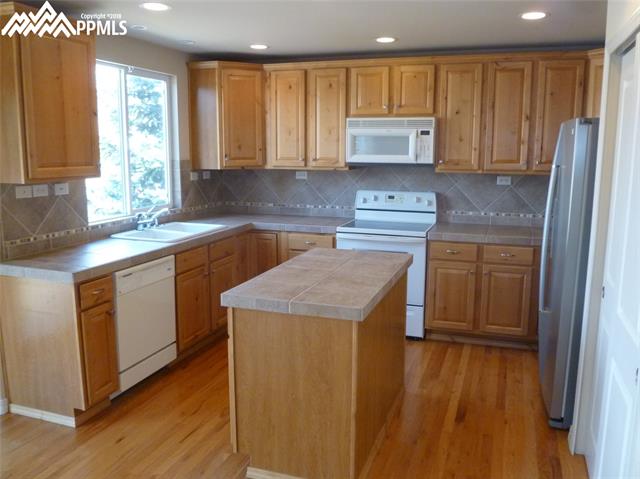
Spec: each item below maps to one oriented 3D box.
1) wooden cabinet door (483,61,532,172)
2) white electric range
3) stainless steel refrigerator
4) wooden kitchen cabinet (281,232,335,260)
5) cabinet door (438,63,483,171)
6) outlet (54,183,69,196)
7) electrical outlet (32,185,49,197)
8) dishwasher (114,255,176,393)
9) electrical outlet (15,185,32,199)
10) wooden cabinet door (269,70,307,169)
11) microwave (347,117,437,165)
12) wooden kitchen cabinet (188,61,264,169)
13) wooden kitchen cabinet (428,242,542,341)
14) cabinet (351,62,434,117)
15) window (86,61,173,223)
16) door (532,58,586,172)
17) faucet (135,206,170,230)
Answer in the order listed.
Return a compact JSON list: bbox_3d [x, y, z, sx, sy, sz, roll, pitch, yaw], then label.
[{"bbox_3d":[1.520,-0.990,4.170,0.317,0.848,0.024,4,10,18],"label":"wooden cabinet door"},{"bbox_3d":[0.606,0.199,4.612,0.760,1.195,0.700,4,10,19],"label":"white electric range"},{"bbox_3d":[1.791,0.173,3.141,0.780,1.750,0.860,4,10,19],"label":"stainless steel refrigerator"},{"bbox_3d":[0.006,0.310,4.889,0.536,0.850,0.639,3,10,19],"label":"wooden kitchen cabinet"},{"bbox_3d":[1.150,-1.001,4.243,0.323,0.845,0.022,3,9,18],"label":"cabinet door"},{"bbox_3d":[-1.716,-0.335,3.456,0.012,0.072,0.115,4,10,19],"label":"outlet"},{"bbox_3d":[-1.755,-0.304,3.267,0.015,0.075,0.117,3,10,19],"label":"electrical outlet"},{"bbox_3d":[-1.394,0.533,3.512,0.587,0.810,0.596,3,10,19],"label":"dishwasher"},{"bbox_3d":[-1.813,-0.290,3.182,0.012,0.072,0.115,4,10,19],"label":"electrical outlet"},{"bbox_3d":[-0.286,-1.101,4.771,0.327,0.848,0.024,4,10,18],"label":"wooden cabinet door"},{"bbox_3d":[0.660,-0.869,4.585,0.758,0.382,0.405,3,10,19],"label":"microwave"},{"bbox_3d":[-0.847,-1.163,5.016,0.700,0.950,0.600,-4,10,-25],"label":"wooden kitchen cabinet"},{"bbox_3d":[1.389,0.392,4.406,0.863,0.850,0.639,3,10,19],"label":"wooden kitchen cabinet"},{"bbox_3d":[0.671,-1.292,4.550,0.770,0.457,0.331,3,10,19],"label":"cabinet"},{"bbox_3d":[-1.494,-0.770,4.161,0.100,1.170,1.140,4,10,19],"label":"window"},{"bbox_3d":[1.870,-0.969,4.053,0.314,0.848,0.024,4,10,18],"label":"door"},{"bbox_3d":[-1.341,-0.172,4.184,0.190,0.190,0.240,4,10,19],"label":"faucet"}]

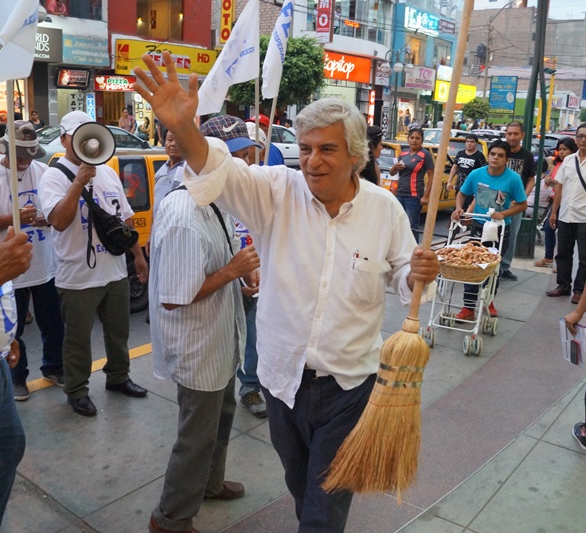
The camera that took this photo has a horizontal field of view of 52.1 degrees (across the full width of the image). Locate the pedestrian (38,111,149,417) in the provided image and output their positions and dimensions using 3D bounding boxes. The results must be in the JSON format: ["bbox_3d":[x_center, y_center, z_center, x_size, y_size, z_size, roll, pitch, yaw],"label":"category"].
[{"bbox_3d":[-1.115,-0.016,3.365,0.450,1.670,0.570,13,18,41],"label":"pedestrian"}]

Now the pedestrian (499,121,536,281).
[{"bbox_3d":[2.399,-0.689,6.479,0.540,1.710,0.380,5,13,14],"label":"pedestrian"}]

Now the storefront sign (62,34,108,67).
[{"bbox_3d":[-5.577,-5.834,16.200,1.200,0.760,0.150,-5,15,-29],"label":"storefront sign"}]

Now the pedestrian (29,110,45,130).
[{"bbox_3d":[-6.714,-3.306,15.898,0.460,1.580,0.300,-8,16,-34],"label":"pedestrian"}]

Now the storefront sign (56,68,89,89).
[{"bbox_3d":[-6.308,-5.389,17.216,0.120,0.570,1.020,12,17,38],"label":"storefront sign"}]

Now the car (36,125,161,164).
[{"bbox_3d":[-4.652,-2.463,13.589,1.700,1.430,4.350,12,17,38],"label":"car"}]

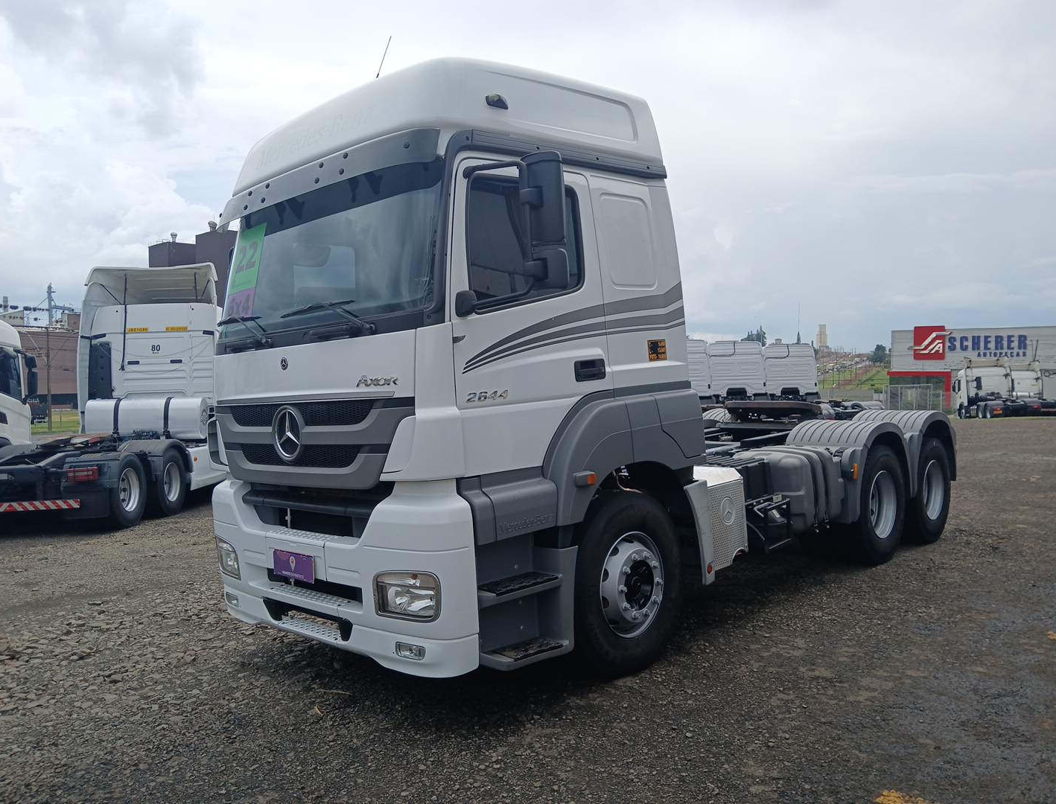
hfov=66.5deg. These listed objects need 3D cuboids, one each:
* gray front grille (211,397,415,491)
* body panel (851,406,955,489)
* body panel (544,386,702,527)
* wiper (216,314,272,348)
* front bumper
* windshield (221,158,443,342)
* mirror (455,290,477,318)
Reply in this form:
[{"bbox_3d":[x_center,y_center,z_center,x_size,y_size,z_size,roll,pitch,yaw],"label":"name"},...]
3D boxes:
[{"bbox_3d":[-1.267,0.213,4.343,2.040,0.440,0.190,-2,4,44],"label":"gray front grille"},{"bbox_3d":[3.889,0.481,8.345,0.630,0.800,1.380,-2,0,44],"label":"body panel"},{"bbox_3d":[0.505,0.260,4.561,0.260,0.660,1.460,-2,4,44],"label":"body panel"},{"bbox_3d":[-1.686,-0.408,4.770,0.110,0.220,0.850,0,-1,-39],"label":"wiper"},{"bbox_3d":[-1.180,0.841,4.415,2.450,0.920,0.300,-2,4,44],"label":"front bumper"},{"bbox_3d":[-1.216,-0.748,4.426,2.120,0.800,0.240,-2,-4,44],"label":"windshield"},{"bbox_3d":[-0.286,-0.447,3.673,0.100,0.135,0.100,-2,4,44],"label":"mirror"}]

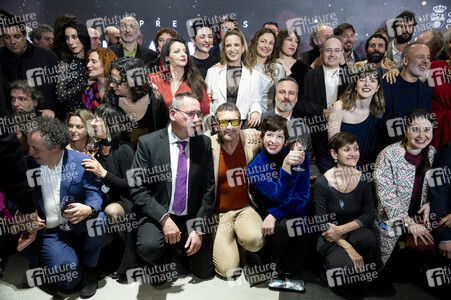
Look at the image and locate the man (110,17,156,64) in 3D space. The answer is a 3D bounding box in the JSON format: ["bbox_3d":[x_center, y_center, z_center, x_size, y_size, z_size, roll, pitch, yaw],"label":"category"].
[{"bbox_3d":[-0.839,-0.315,3.539,0.520,1.780,0.340,0,3,-3],"label":"man"}]

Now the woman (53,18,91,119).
[{"bbox_3d":[-1.148,-0.155,2.987,0.460,1.690,0.360,-1,3,-19],"label":"woman"}]

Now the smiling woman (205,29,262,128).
[{"bbox_3d":[0.054,0.002,2.763,0.470,1.660,0.320,0,14,0],"label":"smiling woman"}]

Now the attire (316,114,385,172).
[{"bbox_3d":[0.873,0.104,2.726,0.500,0.780,0.400,3,14,12],"label":"attire"}]

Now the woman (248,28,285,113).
[{"bbox_3d":[0.312,-0.144,3.136,0.460,1.654,0.330,0,2,0],"label":"woman"}]

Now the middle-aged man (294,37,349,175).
[{"bbox_3d":[0.731,-0.112,3.085,0.520,1.594,0.360,0,3,3],"label":"middle-aged man"}]

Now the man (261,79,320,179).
[{"bbox_3d":[0.476,0.083,2.827,0.520,1.228,0.450,0,3,3],"label":"man"}]

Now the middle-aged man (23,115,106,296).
[{"bbox_3d":[-1.002,0.307,2.571,0.540,1.160,0.660,0,14,0],"label":"middle-aged man"}]

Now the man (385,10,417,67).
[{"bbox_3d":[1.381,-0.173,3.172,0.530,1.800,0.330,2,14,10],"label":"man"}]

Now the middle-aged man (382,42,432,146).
[{"bbox_3d":[1.376,-0.064,2.983,0.520,1.508,0.360,0,2,1],"label":"middle-aged man"}]

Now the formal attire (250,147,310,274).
[{"bbox_3d":[0.327,0.348,2.366,0.460,0.739,0.620,0,3,7],"label":"formal attire"}]

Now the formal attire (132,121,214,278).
[{"bbox_3d":[-0.321,0.281,2.369,0.540,0.872,0.680,0,3,-5],"label":"formal attire"}]

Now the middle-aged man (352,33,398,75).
[{"bbox_3d":[1.245,-0.145,3.236,0.520,1.648,0.350,0,3,6],"label":"middle-aged man"}]

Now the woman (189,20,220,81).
[{"bbox_3d":[-0.153,-0.076,2.990,0.470,1.700,0.310,-1,14,-3],"label":"woman"}]

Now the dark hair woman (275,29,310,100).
[{"bbox_3d":[0.517,-0.098,3.119,0.470,1.680,0.310,-1,14,-5],"label":"dark hair woman"}]

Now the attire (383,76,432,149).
[{"bbox_3d":[1.290,-0.175,2.791,0.470,0.710,0.310,2,14,10],"label":"attire"}]

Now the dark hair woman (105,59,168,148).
[{"bbox_3d":[-0.547,0.133,2.610,0.500,1.480,0.420,2,14,8],"label":"dark hair woman"}]

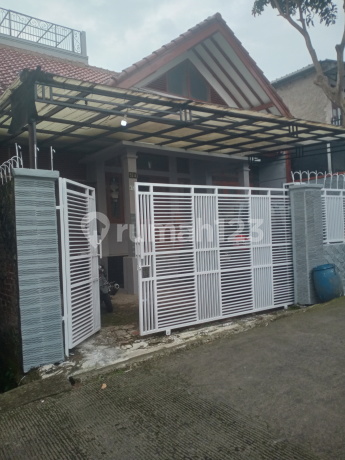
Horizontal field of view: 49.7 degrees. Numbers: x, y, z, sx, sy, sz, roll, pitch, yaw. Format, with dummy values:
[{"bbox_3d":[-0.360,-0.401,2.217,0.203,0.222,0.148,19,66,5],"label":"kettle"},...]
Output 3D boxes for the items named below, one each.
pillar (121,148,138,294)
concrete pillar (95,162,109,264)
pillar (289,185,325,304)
[{"bbox_3d":[-0.888,-0.163,8.417,0.286,3.182,0.296,-2,-1,-34],"label":"pillar"},{"bbox_3d":[-1.796,-0.158,9.394,0.245,3.080,0.255,-2,-1,-34],"label":"concrete pillar"},{"bbox_3d":[2.279,0.225,6.270,0.460,1.930,0.360,-2,-1,-32],"label":"pillar"}]

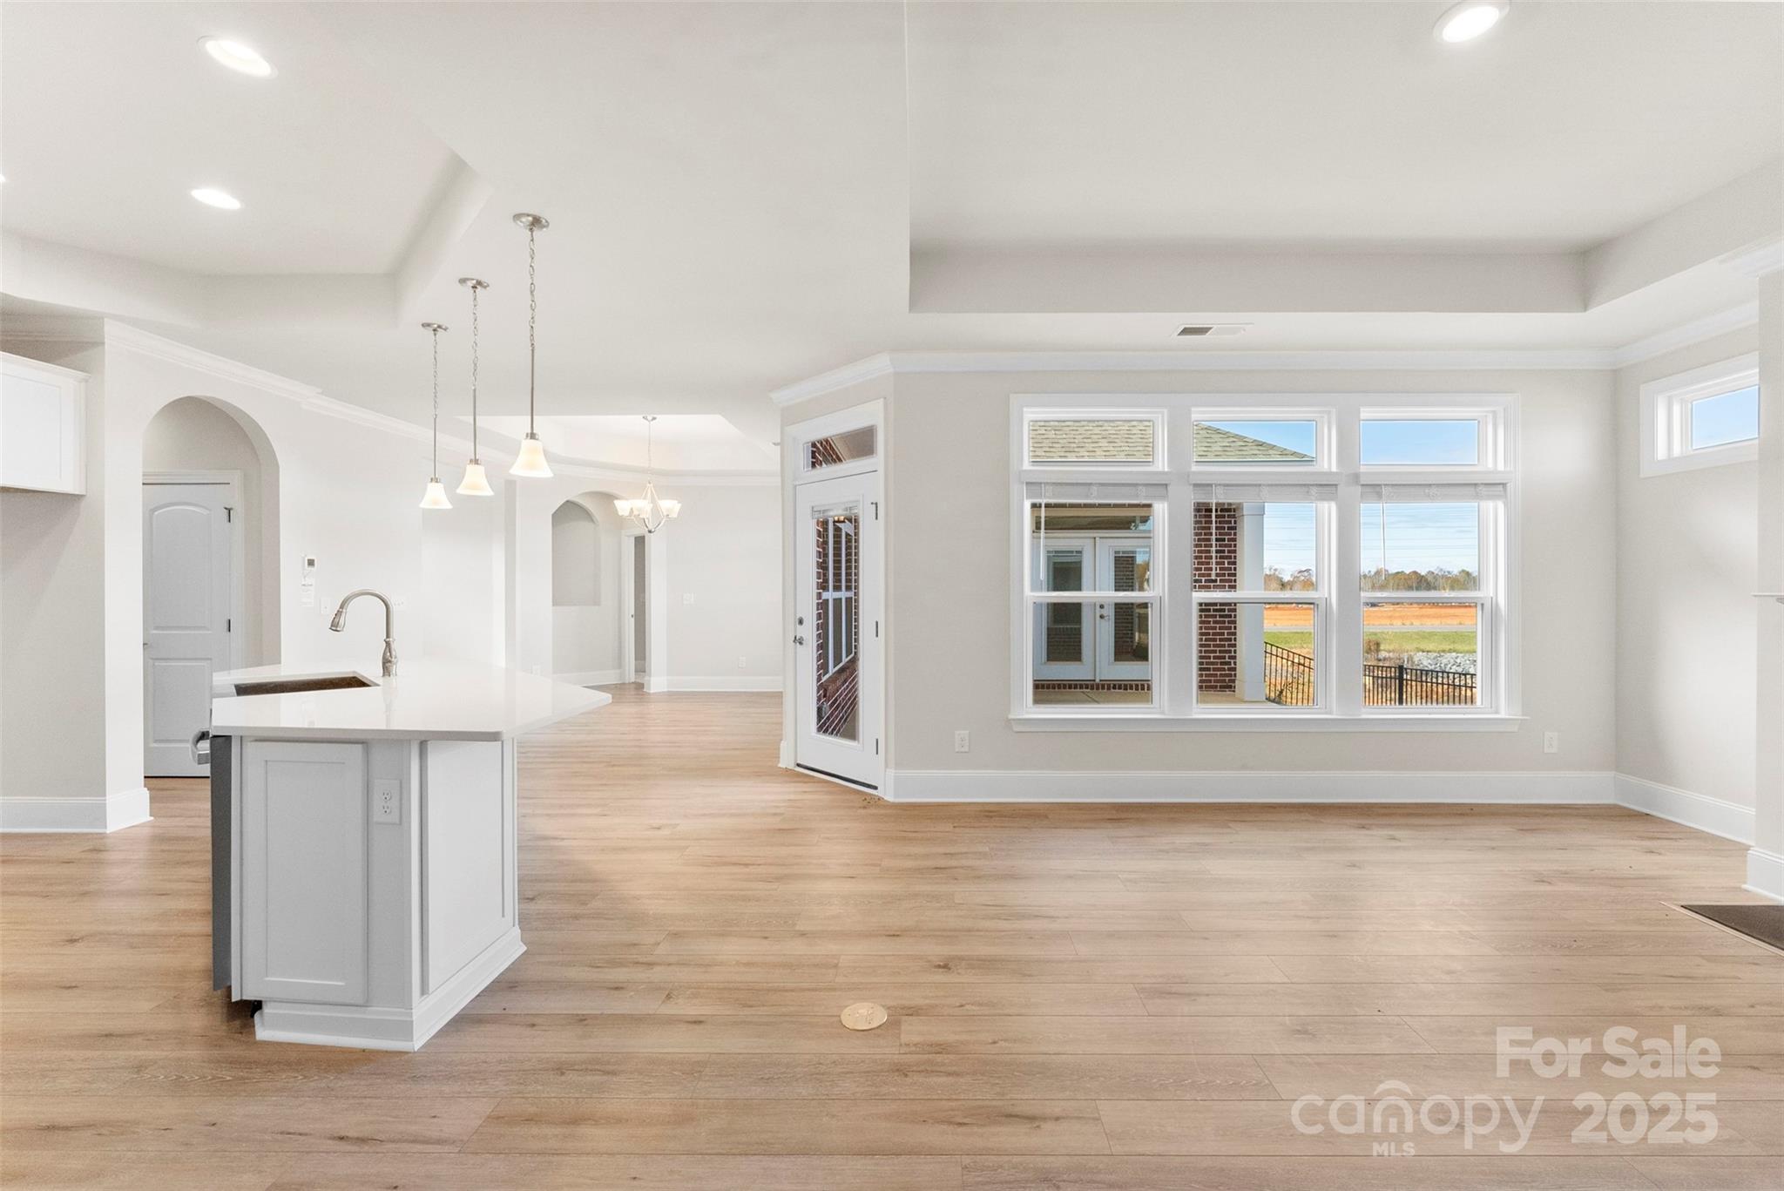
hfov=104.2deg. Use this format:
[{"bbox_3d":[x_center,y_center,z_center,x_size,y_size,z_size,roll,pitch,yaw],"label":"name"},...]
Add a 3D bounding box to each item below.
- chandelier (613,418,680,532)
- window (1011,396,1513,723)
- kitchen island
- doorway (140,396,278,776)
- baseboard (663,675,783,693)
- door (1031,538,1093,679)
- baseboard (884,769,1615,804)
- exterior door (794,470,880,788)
[{"bbox_3d":[-2.447,-1.217,6.970,0.660,1.190,0.660,0,0,0],"label":"chandelier"},{"bbox_3d":[2.270,-0.225,4.310,3.070,2.020,0.140,0,0,1],"label":"window"},{"bbox_3d":[-2.160,0.825,2.930,1.060,0.914,3.000,0,0,-45],"label":"kitchen island"},{"bbox_3d":[-4.290,0.024,4.360,0.150,2.480,0.870,0,0,1],"label":"doorway"},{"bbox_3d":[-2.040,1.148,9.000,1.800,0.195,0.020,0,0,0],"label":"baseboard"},{"bbox_3d":[2.450,0.205,9.920,0.900,2.040,0.060,0,0,0],"label":"door"},{"bbox_3d":[2.200,1.177,4.280,4.470,0.195,0.020,0,0,1],"label":"baseboard"},{"bbox_3d":[-0.380,0.236,4.750,0.060,2.040,0.910,0,0,-44],"label":"exterior door"}]

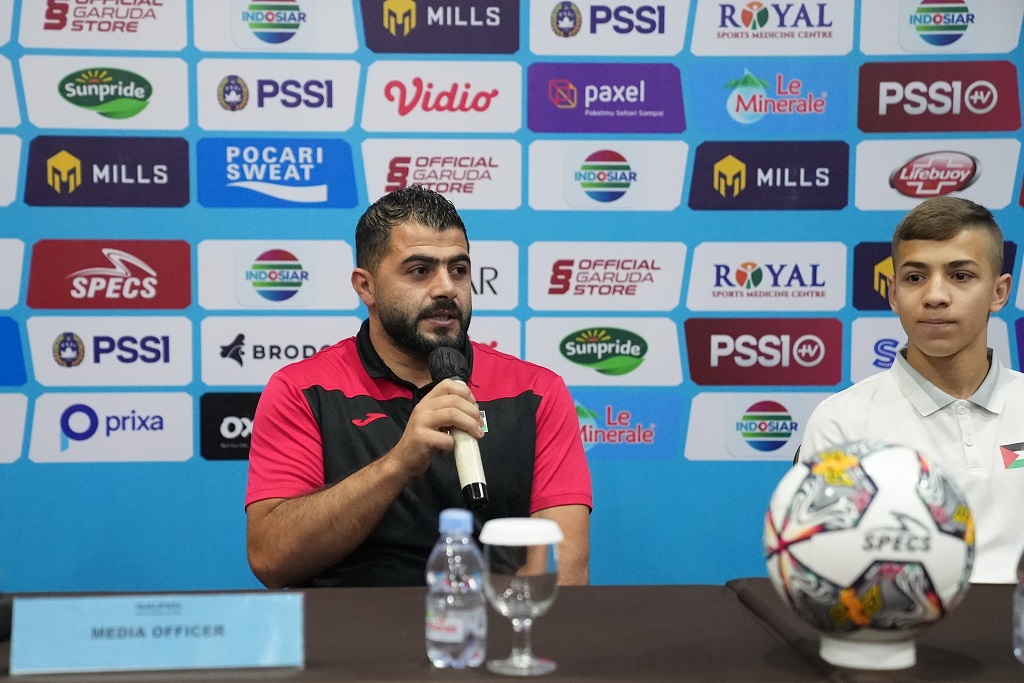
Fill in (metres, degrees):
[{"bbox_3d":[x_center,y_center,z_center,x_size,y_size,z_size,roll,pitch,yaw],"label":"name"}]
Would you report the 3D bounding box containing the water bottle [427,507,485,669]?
[{"bbox_3d":[-0.059,0.260,2.108,0.063,0.159,0.063,0,5,0],"label":"water bottle"}]

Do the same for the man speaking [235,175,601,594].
[{"bbox_3d":[-0.138,0.420,2.721,0.540,1.250,0.780,0,6,-3],"label":"man speaking"}]

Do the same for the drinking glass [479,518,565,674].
[{"bbox_3d":[0.010,0.266,2.086,0.087,0.151,0.087,0,5,0],"label":"drinking glass"}]

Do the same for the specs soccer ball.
[{"bbox_3d":[0.381,0.224,2.132,0.220,0.232,0.220,0,5,0],"label":"specs soccer ball"}]

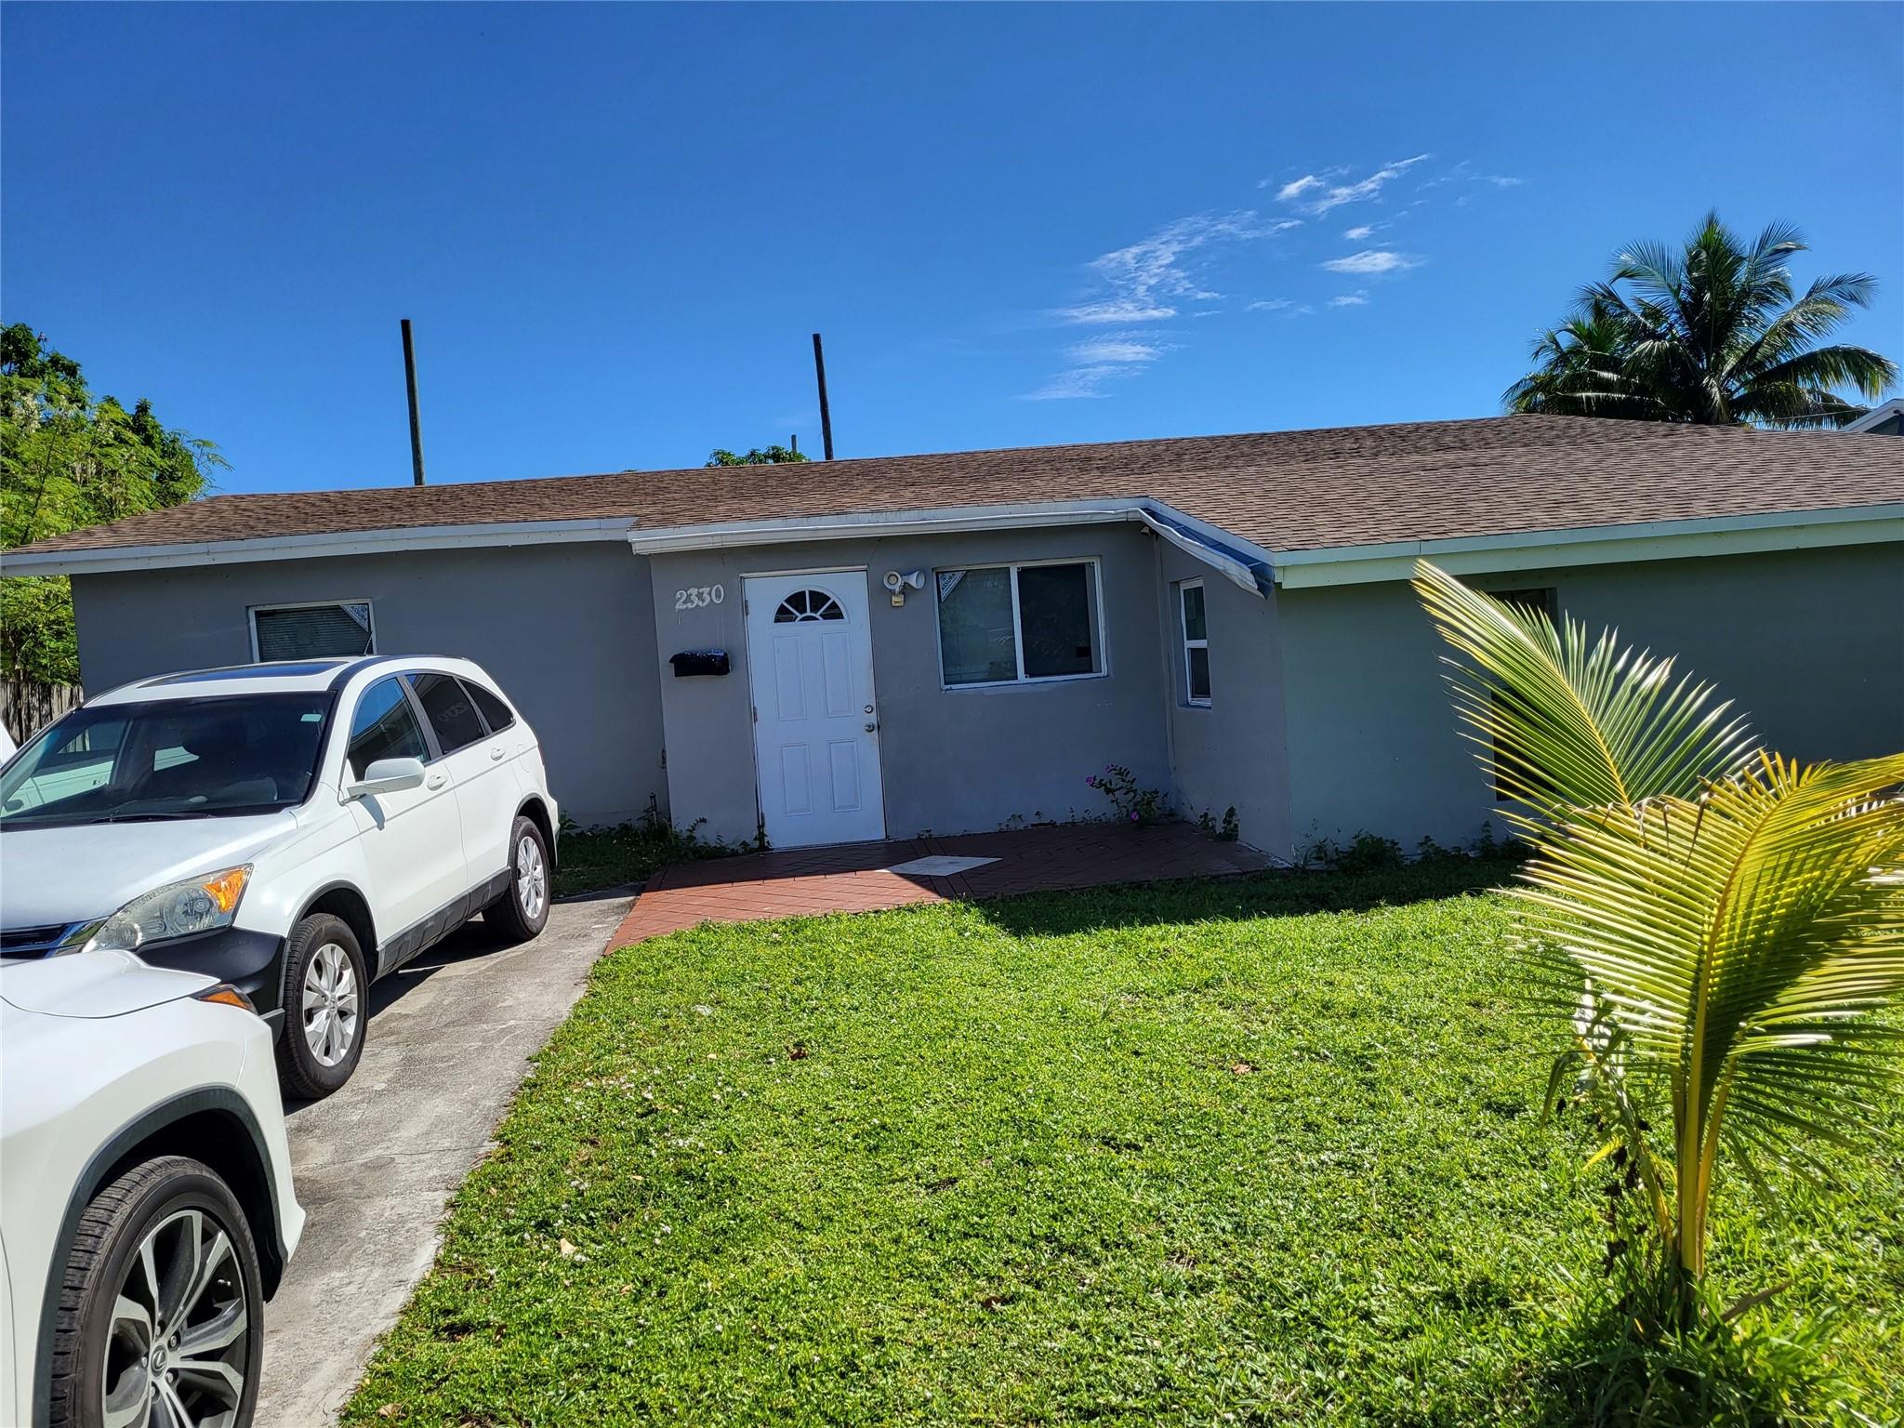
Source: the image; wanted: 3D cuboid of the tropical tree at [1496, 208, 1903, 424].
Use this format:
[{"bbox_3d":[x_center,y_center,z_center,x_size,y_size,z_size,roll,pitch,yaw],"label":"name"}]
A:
[{"bbox_3d":[13.613,-4.811,25.783,6.900,8.360,6.600,-4,3,-5],"label":"tropical tree"}]

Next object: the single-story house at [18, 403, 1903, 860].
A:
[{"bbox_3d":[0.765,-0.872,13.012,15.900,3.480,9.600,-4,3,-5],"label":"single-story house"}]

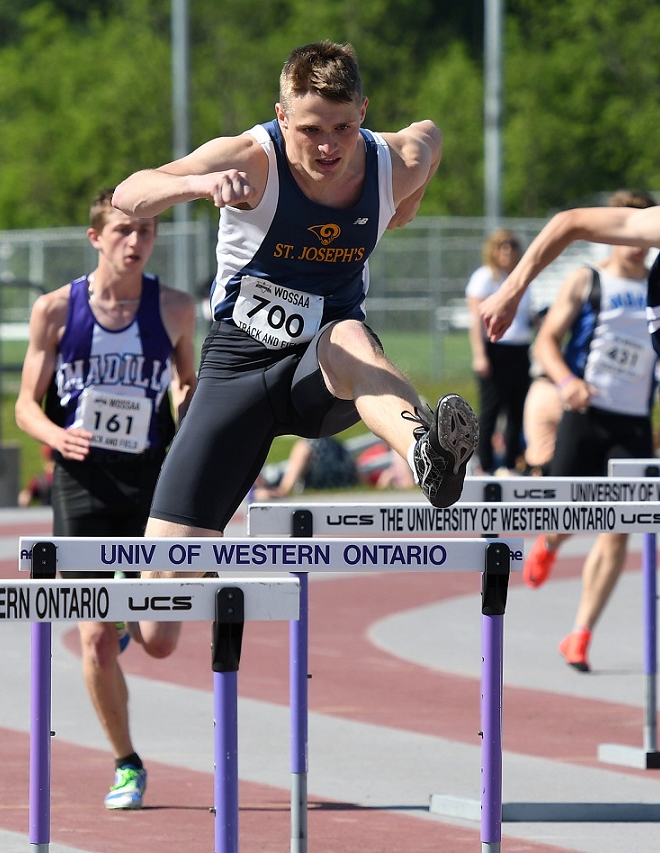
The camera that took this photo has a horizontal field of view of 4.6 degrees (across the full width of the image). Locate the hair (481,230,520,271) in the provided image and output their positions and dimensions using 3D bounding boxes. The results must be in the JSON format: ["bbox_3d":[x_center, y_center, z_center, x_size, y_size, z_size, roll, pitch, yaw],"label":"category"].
[{"bbox_3d":[0.973,-1.004,47.000,0.200,0.250,0.220,-1,1,-35],"label":"hair"}]

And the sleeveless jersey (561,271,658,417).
[{"bbox_3d":[1.034,-0.316,30.250,0.360,0.550,0.280,0,6,-18],"label":"sleeveless jersey"}]

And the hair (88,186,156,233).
[{"bbox_3d":[-0.564,-0.576,22.380,0.185,0.165,0.210,0,4,-20],"label":"hair"}]

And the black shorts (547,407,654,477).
[{"bbox_3d":[1.002,0.088,30.300,0.380,0.370,0.330,0,1,-14],"label":"black shorts"}]

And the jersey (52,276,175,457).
[{"bbox_3d":[-0.585,-0.168,22.380,0.330,0.500,0.280,0,7,-5],"label":"jersey"}]

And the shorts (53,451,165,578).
[{"bbox_3d":[-0.598,0.253,22.450,0.330,0.410,0.330,0,1,-6],"label":"shorts"}]

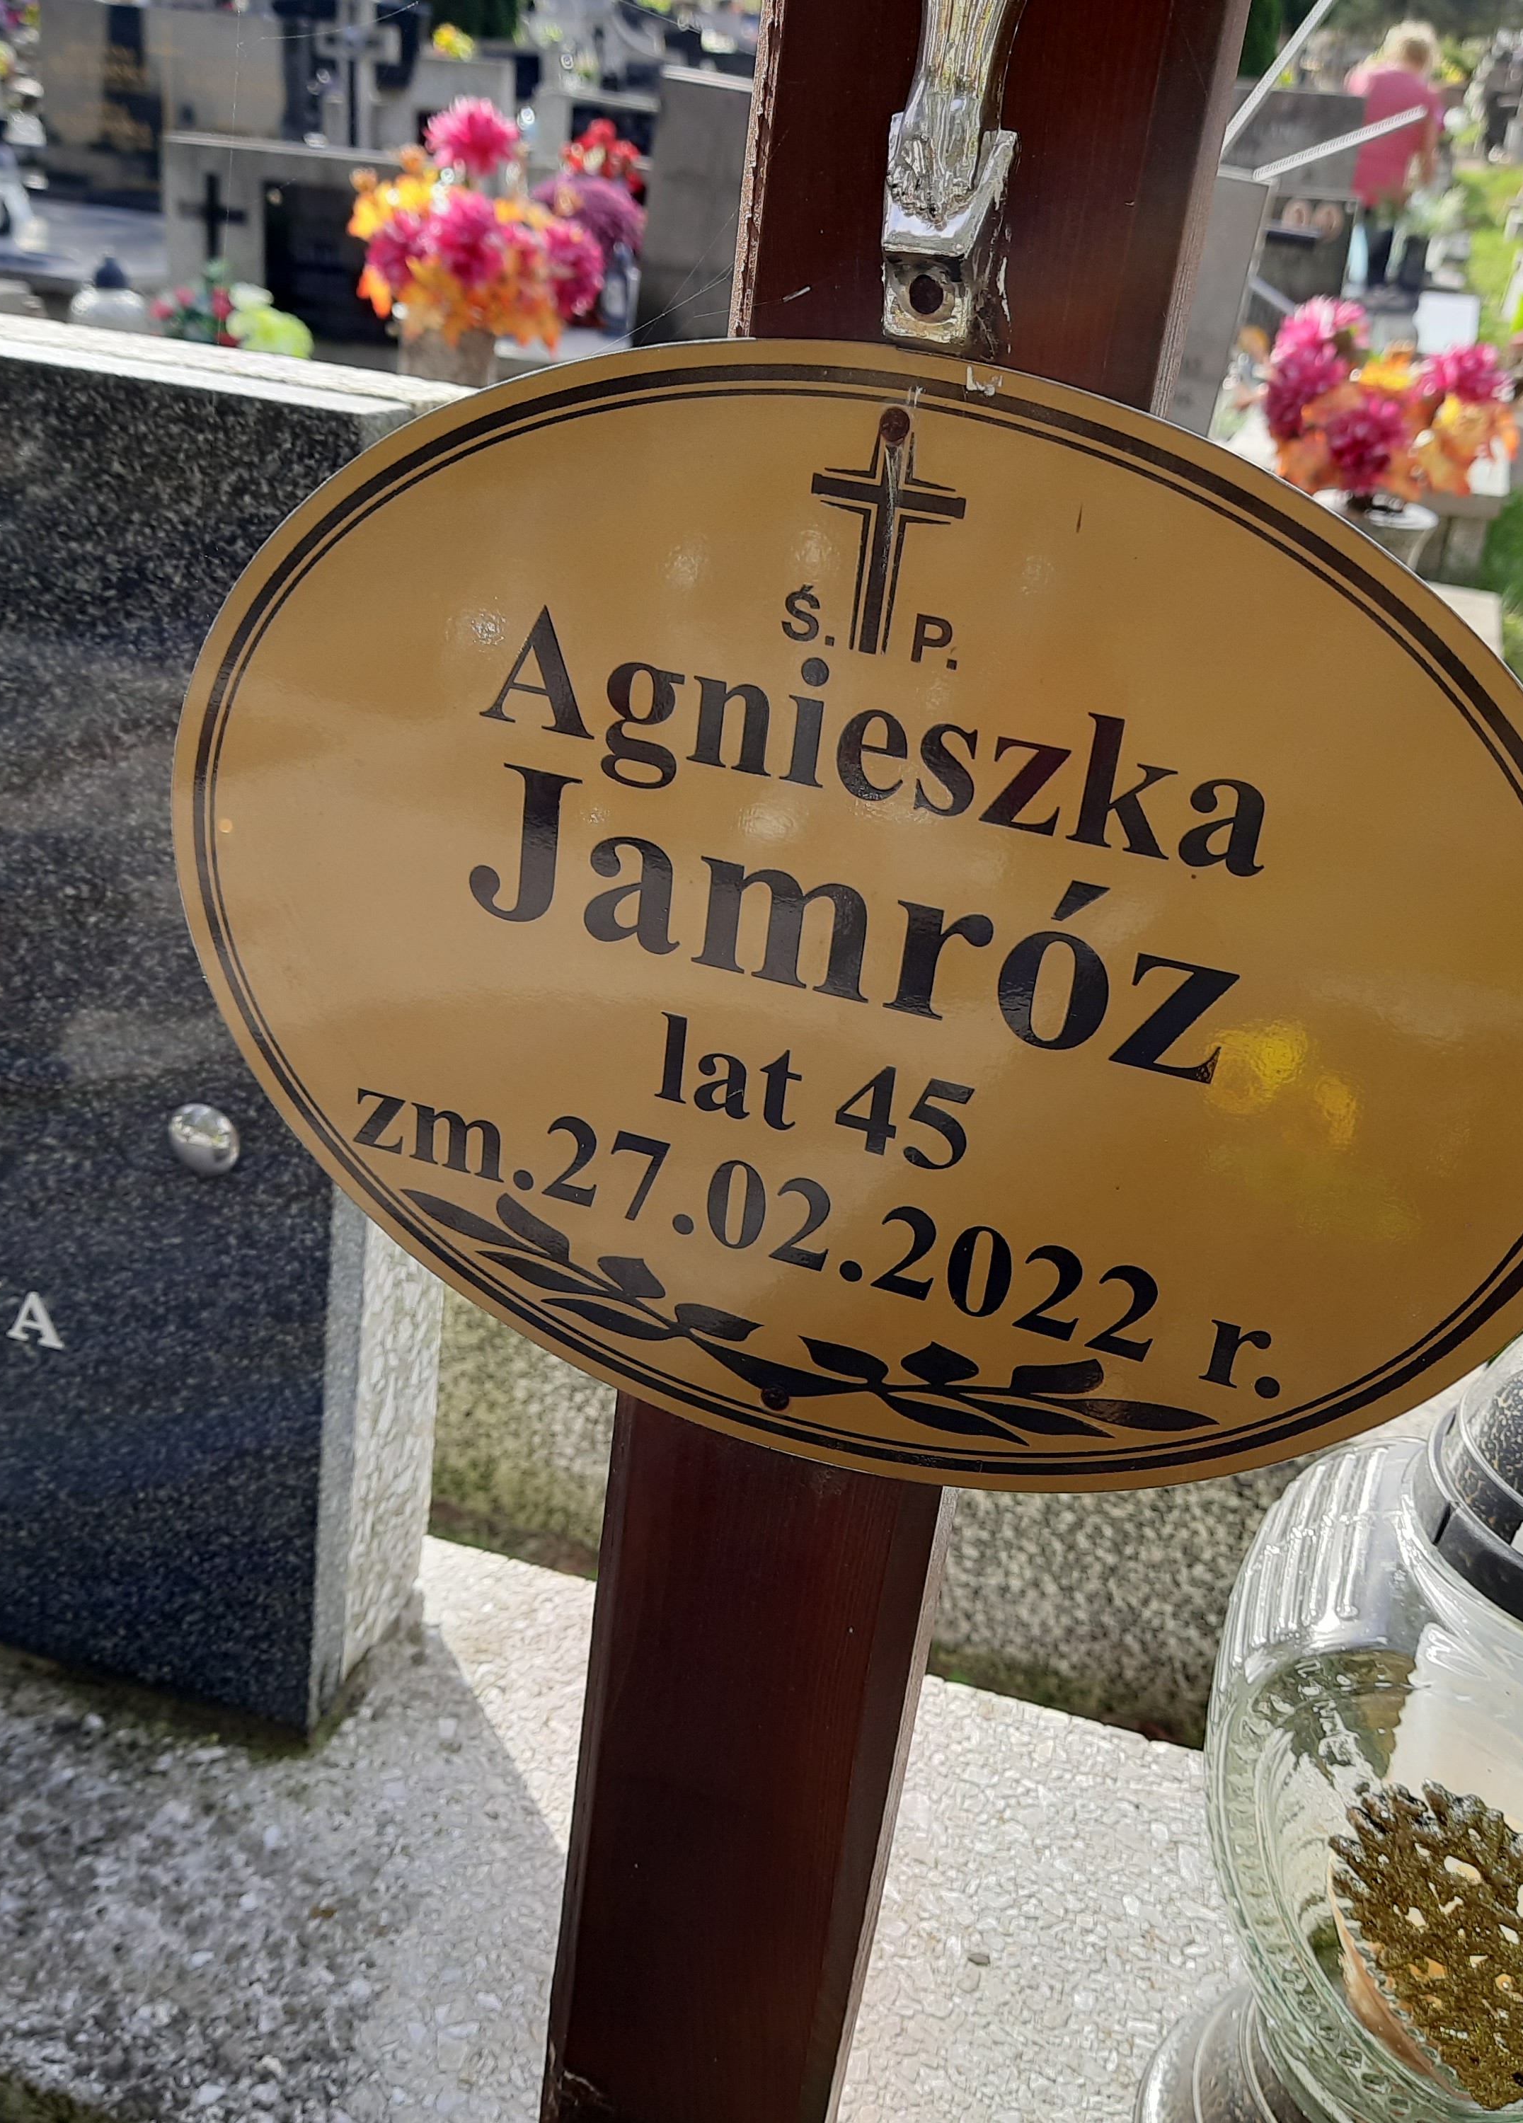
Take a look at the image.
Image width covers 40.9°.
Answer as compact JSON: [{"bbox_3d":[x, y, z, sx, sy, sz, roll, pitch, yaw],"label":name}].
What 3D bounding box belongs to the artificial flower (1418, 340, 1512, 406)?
[{"bbox_3d":[0.934,-0.912,2.720,0.120,0.095,0.110,5,28,-4],"label":"artificial flower"}]

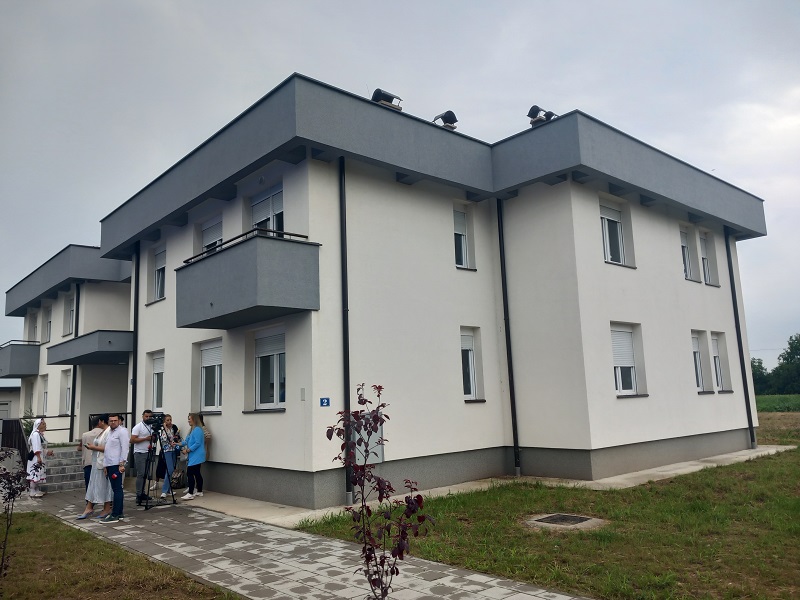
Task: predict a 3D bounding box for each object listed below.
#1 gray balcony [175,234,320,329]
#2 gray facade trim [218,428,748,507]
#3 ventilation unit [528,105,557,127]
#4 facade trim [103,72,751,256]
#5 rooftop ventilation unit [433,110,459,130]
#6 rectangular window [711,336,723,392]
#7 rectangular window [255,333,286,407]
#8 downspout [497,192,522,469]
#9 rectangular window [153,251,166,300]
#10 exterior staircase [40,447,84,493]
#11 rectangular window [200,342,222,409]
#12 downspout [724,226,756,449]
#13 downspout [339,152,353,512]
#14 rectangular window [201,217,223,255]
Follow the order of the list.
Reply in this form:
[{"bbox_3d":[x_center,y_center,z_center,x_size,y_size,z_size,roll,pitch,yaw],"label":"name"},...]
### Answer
[{"bbox_3d":[-3.133,-0.225,12.300,1.170,1.230,3.670,6,-12,-41],"label":"gray balcony"},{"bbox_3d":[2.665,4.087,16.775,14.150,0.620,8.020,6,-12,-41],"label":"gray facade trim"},{"bbox_3d":[3.475,-4.500,15.218,0.720,0.420,0.440,6,-12,-41],"label":"ventilation unit"},{"bbox_3d":[1.108,-2.168,19.115,15.446,1.122,13.301,6,-12,-41],"label":"facade trim"},{"bbox_3d":[1.128,-4.400,15.296,0.500,0.420,0.460,6,-12,-41],"label":"rooftop ventilation unit"},{"bbox_3d":[8.828,1.775,17.556,0.940,1.550,0.130,6,-12,-41],"label":"rectangular window"},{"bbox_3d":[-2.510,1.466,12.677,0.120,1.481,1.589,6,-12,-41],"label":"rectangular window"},{"bbox_3d":[2.505,0.751,14.372,0.120,6.433,0.120,6,-12,-41],"label":"downspout"},{"bbox_3d":[-6.562,-0.672,17.565,0.120,1.468,1.365,6,-12,-41],"label":"rectangular window"},{"bbox_3d":[-8.210,4.094,15.188,1.750,0.920,1.700,6,-12,-41],"label":"exterior staircase"},{"bbox_3d":[-4.305,1.861,14.689,0.120,1.490,1.580,6,-12,-41],"label":"rectangular window"},{"bbox_3d":[9.983,1.046,18.332,0.120,6.489,0.120,6,-12,-41],"label":"downspout"},{"bbox_3d":[-1.021,0.444,11.688,0.120,6.545,0.120,6,-12,-41],"label":"downspout"},{"bbox_3d":[-4.407,-1.149,14.946,0.140,1.420,1.600,6,-12,-41],"label":"rectangular window"}]

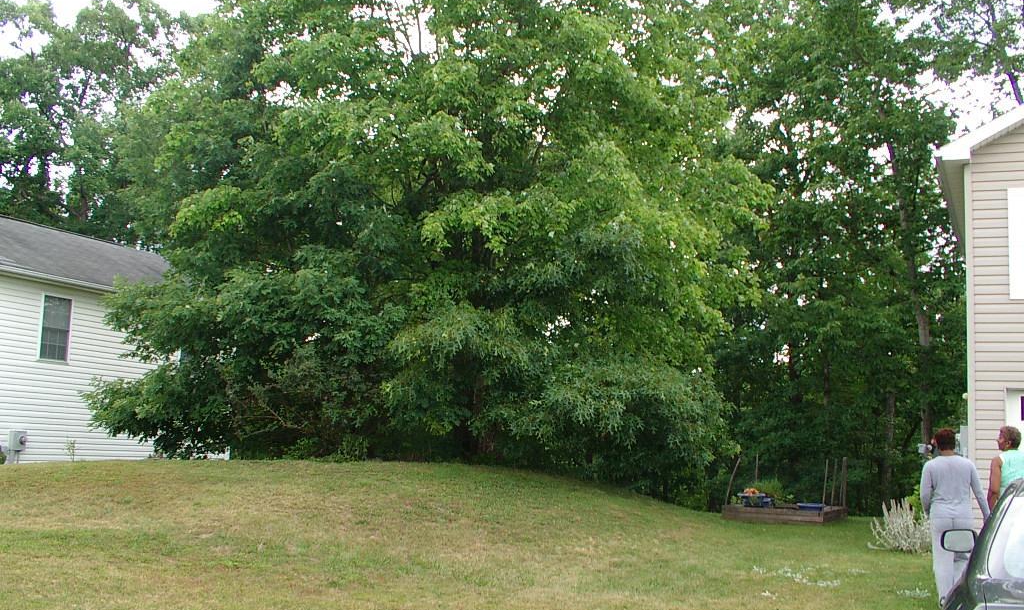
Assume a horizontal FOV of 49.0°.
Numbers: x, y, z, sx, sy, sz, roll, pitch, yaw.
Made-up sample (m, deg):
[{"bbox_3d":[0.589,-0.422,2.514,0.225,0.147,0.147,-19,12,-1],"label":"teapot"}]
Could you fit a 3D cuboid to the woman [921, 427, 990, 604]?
[{"bbox_3d":[4.130,1.975,10.470,0.610,1.660,0.400,-1,-8,21],"label":"woman"}]

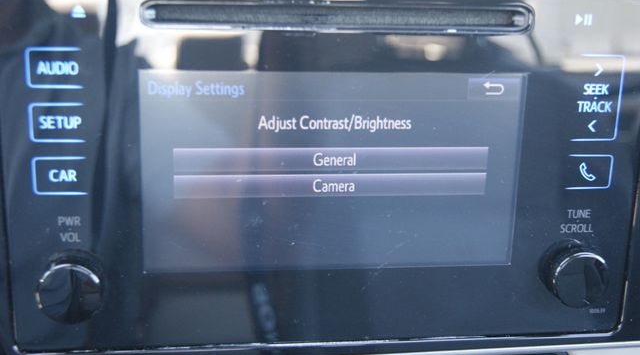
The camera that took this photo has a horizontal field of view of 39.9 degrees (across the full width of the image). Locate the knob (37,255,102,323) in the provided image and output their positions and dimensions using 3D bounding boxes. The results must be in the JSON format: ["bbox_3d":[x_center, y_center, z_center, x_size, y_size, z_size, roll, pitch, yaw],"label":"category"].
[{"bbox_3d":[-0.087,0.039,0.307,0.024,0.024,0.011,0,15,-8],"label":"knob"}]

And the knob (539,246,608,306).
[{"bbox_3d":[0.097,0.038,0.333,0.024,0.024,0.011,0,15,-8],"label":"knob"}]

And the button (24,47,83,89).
[{"bbox_3d":[-0.087,-0.036,0.291,0.019,0.013,0.003,0,15,-8],"label":"button"}]

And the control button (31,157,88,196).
[{"bbox_3d":[-0.088,0.000,0.301,0.019,0.013,0.003,0,15,-8],"label":"control button"}]

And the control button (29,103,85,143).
[{"bbox_3d":[-0.088,-0.018,0.296,0.019,0.013,0.003,0,15,-8],"label":"control button"}]

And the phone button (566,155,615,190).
[{"bbox_3d":[0.100,-0.002,0.327,0.019,0.013,0.003,0,15,-8],"label":"phone button"}]

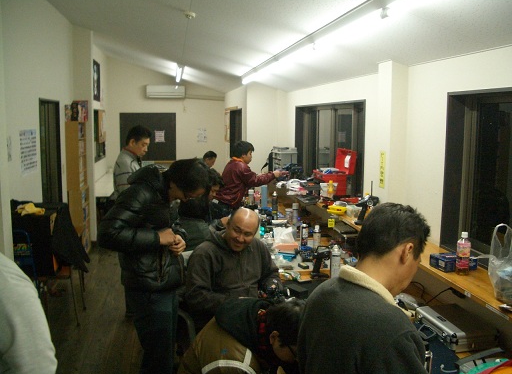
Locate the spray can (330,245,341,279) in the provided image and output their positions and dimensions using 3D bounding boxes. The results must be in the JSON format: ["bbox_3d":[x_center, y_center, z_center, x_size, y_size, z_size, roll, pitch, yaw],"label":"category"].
[{"bbox_3d":[0.473,0.458,3.080,0.057,0.220,0.057,0,8,0],"label":"spray can"}]

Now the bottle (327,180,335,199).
[{"bbox_3d":[0.696,0.027,4.819,0.062,0.175,0.062,-1,8,-9],"label":"bottle"}]

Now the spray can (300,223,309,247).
[{"bbox_3d":[0.400,0.406,4.322,0.058,0.205,0.058,0,8,0],"label":"spray can"}]

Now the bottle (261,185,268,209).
[{"bbox_3d":[0.090,0.112,5.500,0.066,0.250,0.066,-1,8,-9],"label":"bottle"}]

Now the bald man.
[{"bbox_3d":[-0.060,0.727,2.900,0.600,1.200,0.800,-6,10,-38],"label":"bald man"}]

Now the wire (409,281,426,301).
[{"bbox_3d":[0.842,0.548,2.700,0.060,0.100,0.110,-1,8,-9],"label":"wire"}]

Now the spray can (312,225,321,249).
[{"bbox_3d":[0.499,0.412,4.308,0.062,0.200,0.062,0,8,0],"label":"spray can"}]

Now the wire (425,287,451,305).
[{"bbox_3d":[0.998,0.598,2.869,0.090,0.110,0.160,-1,8,-9],"label":"wire"}]

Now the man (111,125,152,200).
[{"bbox_3d":[-1.035,0.254,4.302,0.400,1.660,0.520,1,8,7],"label":"man"}]

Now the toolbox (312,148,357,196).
[{"bbox_3d":[0.734,-0.142,4.989,0.300,0.440,0.480,-1,8,-9],"label":"toolbox"}]

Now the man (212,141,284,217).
[{"bbox_3d":[-0.085,0.254,5.584,0.780,1.470,0.500,-1,8,-9],"label":"man"}]

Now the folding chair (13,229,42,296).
[{"bbox_3d":[-2.048,0.767,4.272,0.450,0.800,0.480,-1,8,-9],"label":"folding chair"}]

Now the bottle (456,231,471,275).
[{"bbox_3d":[0.975,0.312,2.430,0.066,0.210,0.066,-1,8,-9],"label":"bottle"}]

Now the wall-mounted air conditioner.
[{"bbox_3d":[-1.750,-1.851,10.097,0.760,0.260,0.210,-1,8,-9],"label":"wall-mounted air conditioner"}]

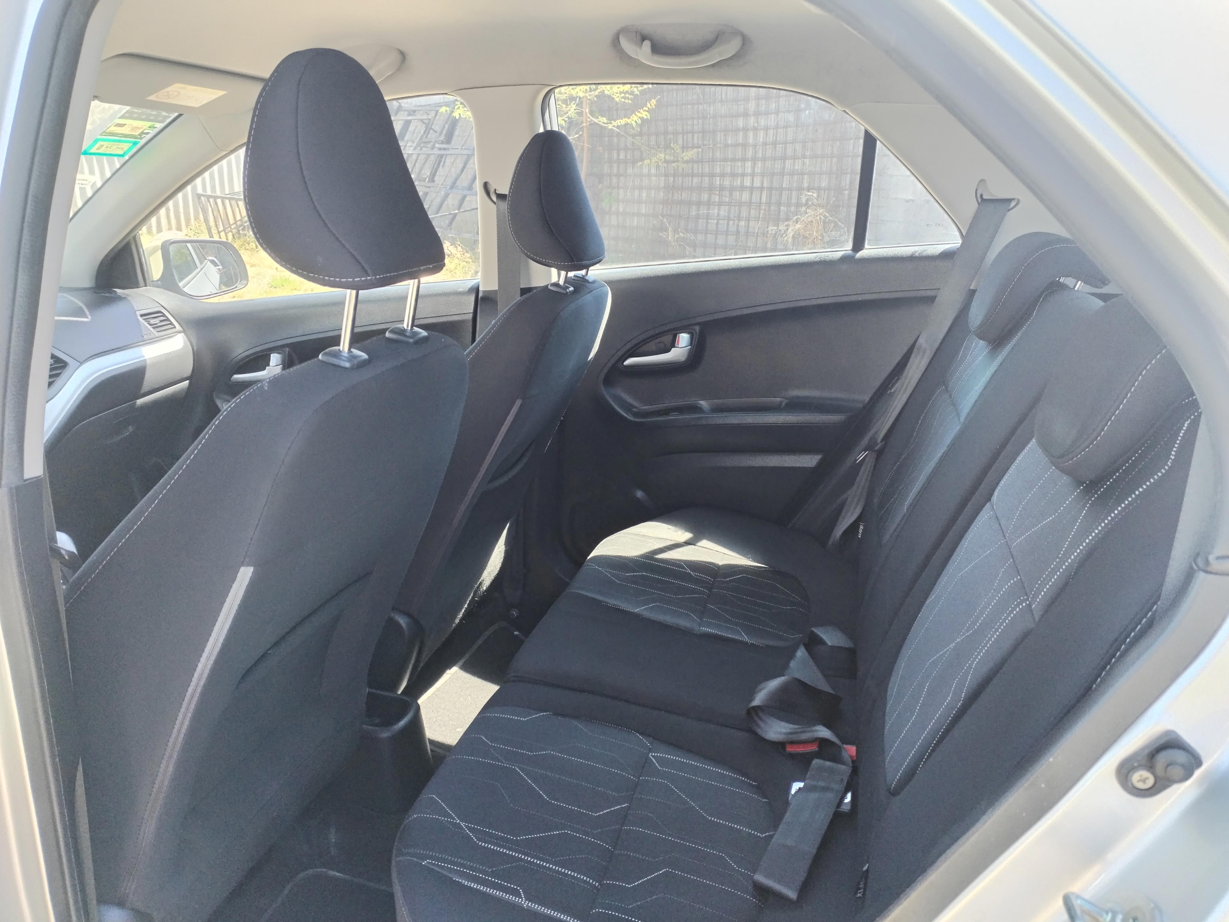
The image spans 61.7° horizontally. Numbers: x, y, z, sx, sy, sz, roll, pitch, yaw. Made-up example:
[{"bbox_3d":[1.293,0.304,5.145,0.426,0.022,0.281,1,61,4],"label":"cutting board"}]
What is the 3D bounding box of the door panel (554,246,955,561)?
[{"bbox_3d":[0.226,-0.070,1.833,0.680,0.645,0.090,5,16,12],"label":"door panel"}]

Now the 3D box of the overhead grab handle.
[{"bbox_3d":[0.102,-0.638,1.593,0.193,0.058,0.045,5,16,12],"label":"overhead grab handle"}]

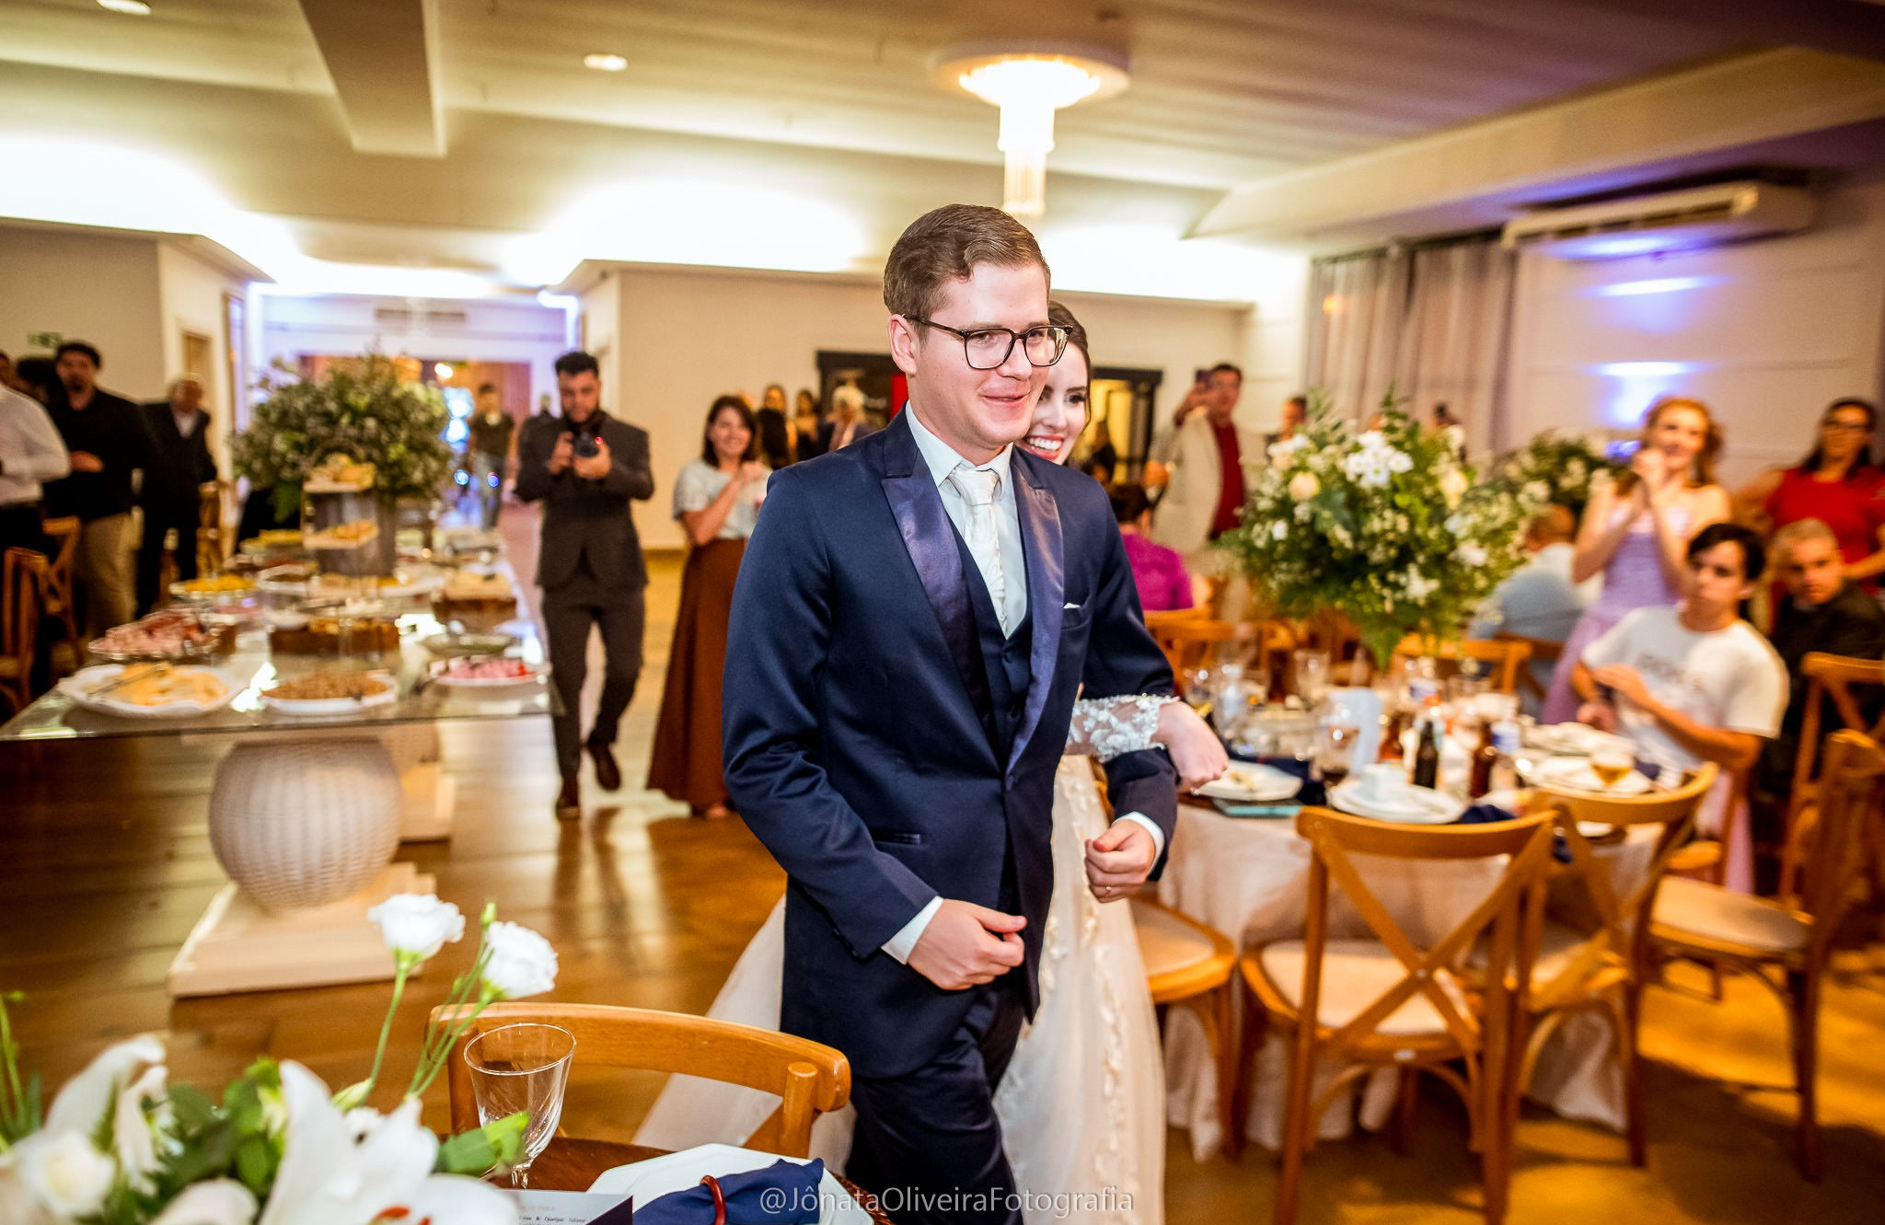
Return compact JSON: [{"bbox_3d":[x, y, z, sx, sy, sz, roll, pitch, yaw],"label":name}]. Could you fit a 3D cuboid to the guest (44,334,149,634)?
[{"bbox_3d":[-4.378,-0.510,6.537,0.550,1.748,0.380,-3,10,-30],"label":"guest"}]

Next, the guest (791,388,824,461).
[{"bbox_3d":[-1.219,-1.102,11.136,0.460,1.714,0.300,2,9,-3],"label":"guest"}]

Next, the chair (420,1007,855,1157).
[{"bbox_3d":[-0.400,0.931,1.299,0.485,0.881,0.525,4,9,8],"label":"chair"}]

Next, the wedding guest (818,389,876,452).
[{"bbox_3d":[-0.703,-0.755,9.034,0.460,1.705,0.330,2,9,0],"label":"wedding guest"}]

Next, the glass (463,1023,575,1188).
[{"bbox_3d":[-0.368,0.467,1.097,0.091,0.185,0.091,2,9,0],"label":"glass"}]

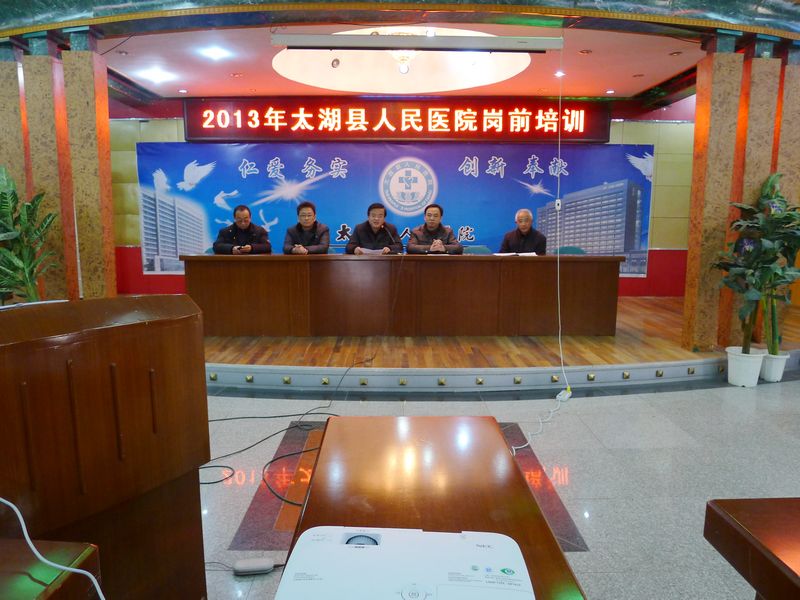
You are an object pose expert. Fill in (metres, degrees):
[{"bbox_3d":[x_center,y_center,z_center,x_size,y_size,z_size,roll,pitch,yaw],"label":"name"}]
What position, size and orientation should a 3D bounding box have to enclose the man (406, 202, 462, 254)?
[{"bbox_3d":[0.345,-0.355,5.635,0.560,1.220,0.750,0,9,0],"label":"man"}]

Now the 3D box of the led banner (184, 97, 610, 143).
[{"bbox_3d":[-0.032,-2.324,7.142,5.490,0.570,0.120,0,9,0],"label":"led banner"}]

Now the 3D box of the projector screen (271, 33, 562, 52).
[{"bbox_3d":[0.133,-2.009,4.337,2.280,0.130,0.110,0,9,0],"label":"projector screen"}]

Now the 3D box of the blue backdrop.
[{"bbox_3d":[-0.058,-1.188,7.405,6.800,1.740,0.050,0,9,0],"label":"blue backdrop"}]

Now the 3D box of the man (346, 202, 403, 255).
[{"bbox_3d":[-0.257,-0.361,5.634,0.560,1.230,0.750,0,9,0],"label":"man"}]

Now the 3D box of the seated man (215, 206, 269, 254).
[{"bbox_3d":[-1.587,-0.351,5.635,0.570,1.200,0.750,0,9,0],"label":"seated man"}]

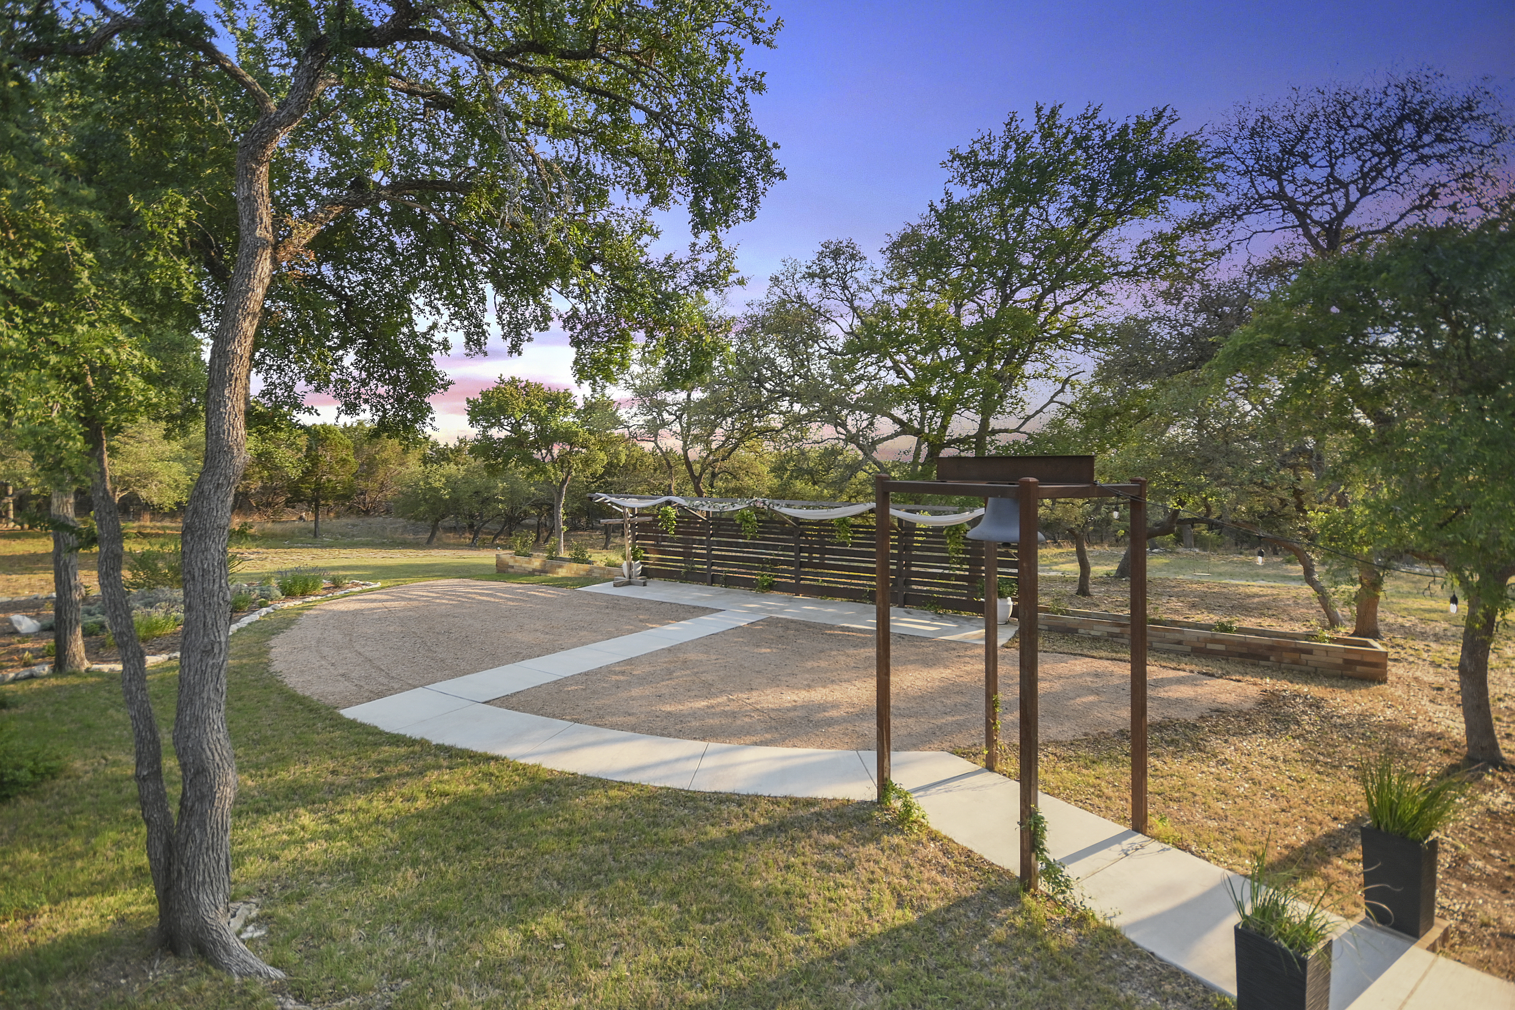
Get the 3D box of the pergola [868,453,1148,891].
[{"bbox_3d":[2.185,1.155,5.560,1.550,3.150,1.600,-2,3,-31],"label":"pergola"}]

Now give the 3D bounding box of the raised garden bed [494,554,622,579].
[{"bbox_3d":[-5.150,1.620,17.400,4.100,0.500,0.900,1,3,13],"label":"raised garden bed"}]

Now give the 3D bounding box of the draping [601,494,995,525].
[{"bbox_3d":[0.217,0.060,12.950,8.900,0.450,0.400,1,3,25],"label":"draping"}]

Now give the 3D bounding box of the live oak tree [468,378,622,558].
[{"bbox_3d":[-6.840,-1.200,20.200,4.600,5.700,4.500,-1,3,-19],"label":"live oak tree"}]

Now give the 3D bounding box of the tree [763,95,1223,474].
[{"bbox_3d":[5.400,-3.200,15.000,9.500,10.700,8.300,1,3,20],"label":"tree"}]

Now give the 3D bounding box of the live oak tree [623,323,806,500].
[{"bbox_3d":[-1.230,-1.800,19.000,5.500,7.300,5.300,0,3,-4],"label":"live oak tree"}]

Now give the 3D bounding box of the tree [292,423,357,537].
[{"bbox_3d":[-19.200,-1.000,28.000,2.600,5.100,2.600,-2,3,-34],"label":"tree"}]

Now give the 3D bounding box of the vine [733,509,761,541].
[{"bbox_3d":[-0.253,0.449,14.950,0.620,0.740,0.400,1,3,25],"label":"vine"}]

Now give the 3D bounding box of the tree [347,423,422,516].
[{"bbox_3d":[-20.700,-1.900,35.000,3.800,5.300,3.800,-2,3,-31],"label":"tree"}]

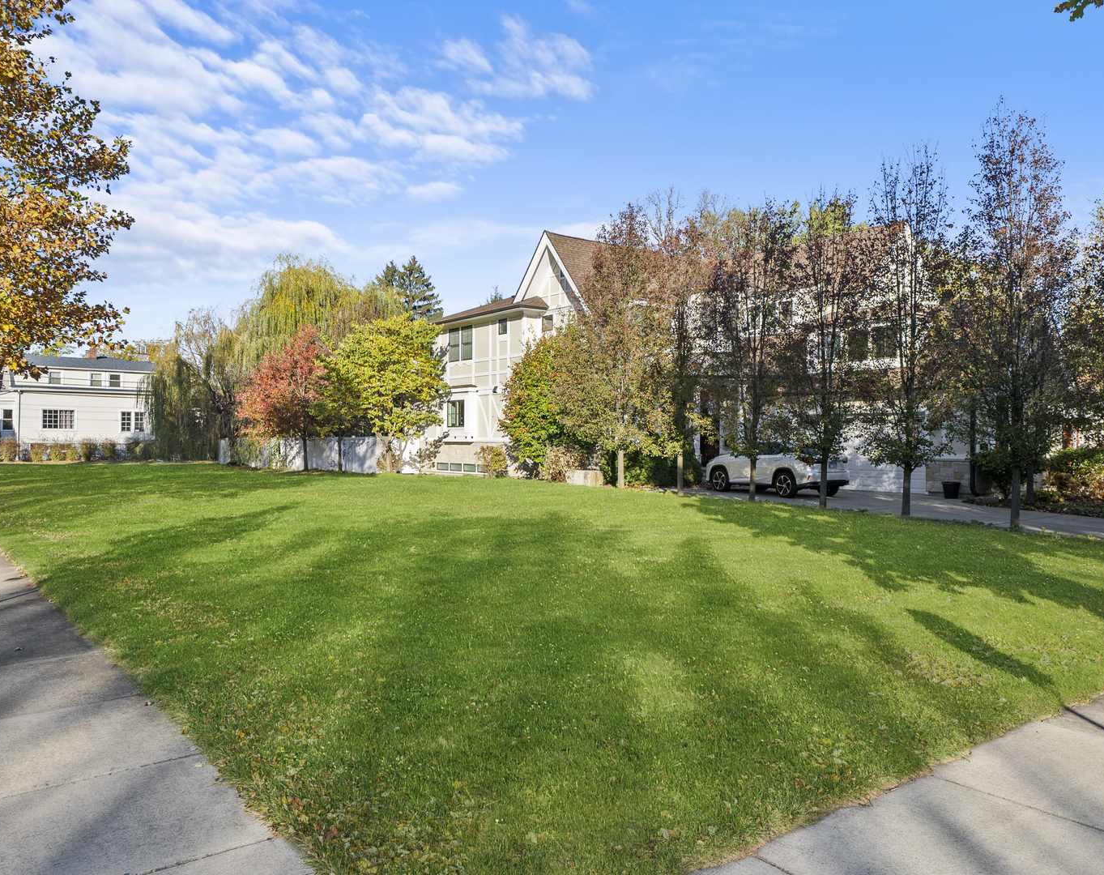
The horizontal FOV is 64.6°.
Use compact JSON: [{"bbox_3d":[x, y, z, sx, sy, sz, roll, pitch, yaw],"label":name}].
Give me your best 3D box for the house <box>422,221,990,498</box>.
[{"bbox_3d":[6.900,-3.970,41.200,14.000,11.500,28.500,0,0,-38],"label":"house"}]

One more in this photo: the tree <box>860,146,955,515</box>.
[{"bbox_3d":[8.425,-2.534,20.700,2.200,8.750,2.200,0,0,22],"label":"tree"}]

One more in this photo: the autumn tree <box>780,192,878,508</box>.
[{"bbox_3d":[7.414,-2.357,23.400,2.500,8.500,2.500,0,0,18],"label":"autumn tree"}]

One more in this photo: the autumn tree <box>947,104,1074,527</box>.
[{"bbox_3d":[9.392,-2.495,17.900,2.400,8.680,2.400,0,0,28],"label":"autumn tree"}]

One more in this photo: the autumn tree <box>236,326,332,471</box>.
[{"bbox_3d":[-14.515,-2.133,47.300,5.000,7.810,5.000,0,0,-17],"label":"autumn tree"}]

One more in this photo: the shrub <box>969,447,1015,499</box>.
[{"bbox_3d":[13.195,1.059,26.200,1.300,1.570,1.300,0,0,27],"label":"shrub"}]

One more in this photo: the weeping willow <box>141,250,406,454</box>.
[{"bbox_3d":[-19.290,-5.552,60.000,16.500,14.050,13.000,0,0,-18],"label":"weeping willow"}]

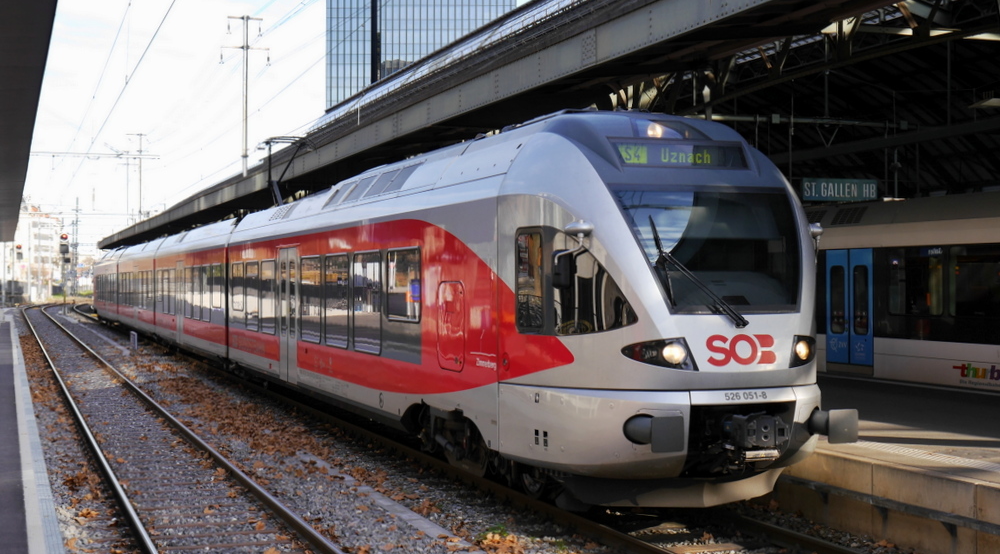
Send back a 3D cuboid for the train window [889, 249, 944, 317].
[{"bbox_3d":[7.231,0.090,25.055,0.080,1.132,1.568,0,0,-19],"label":"train window"}]

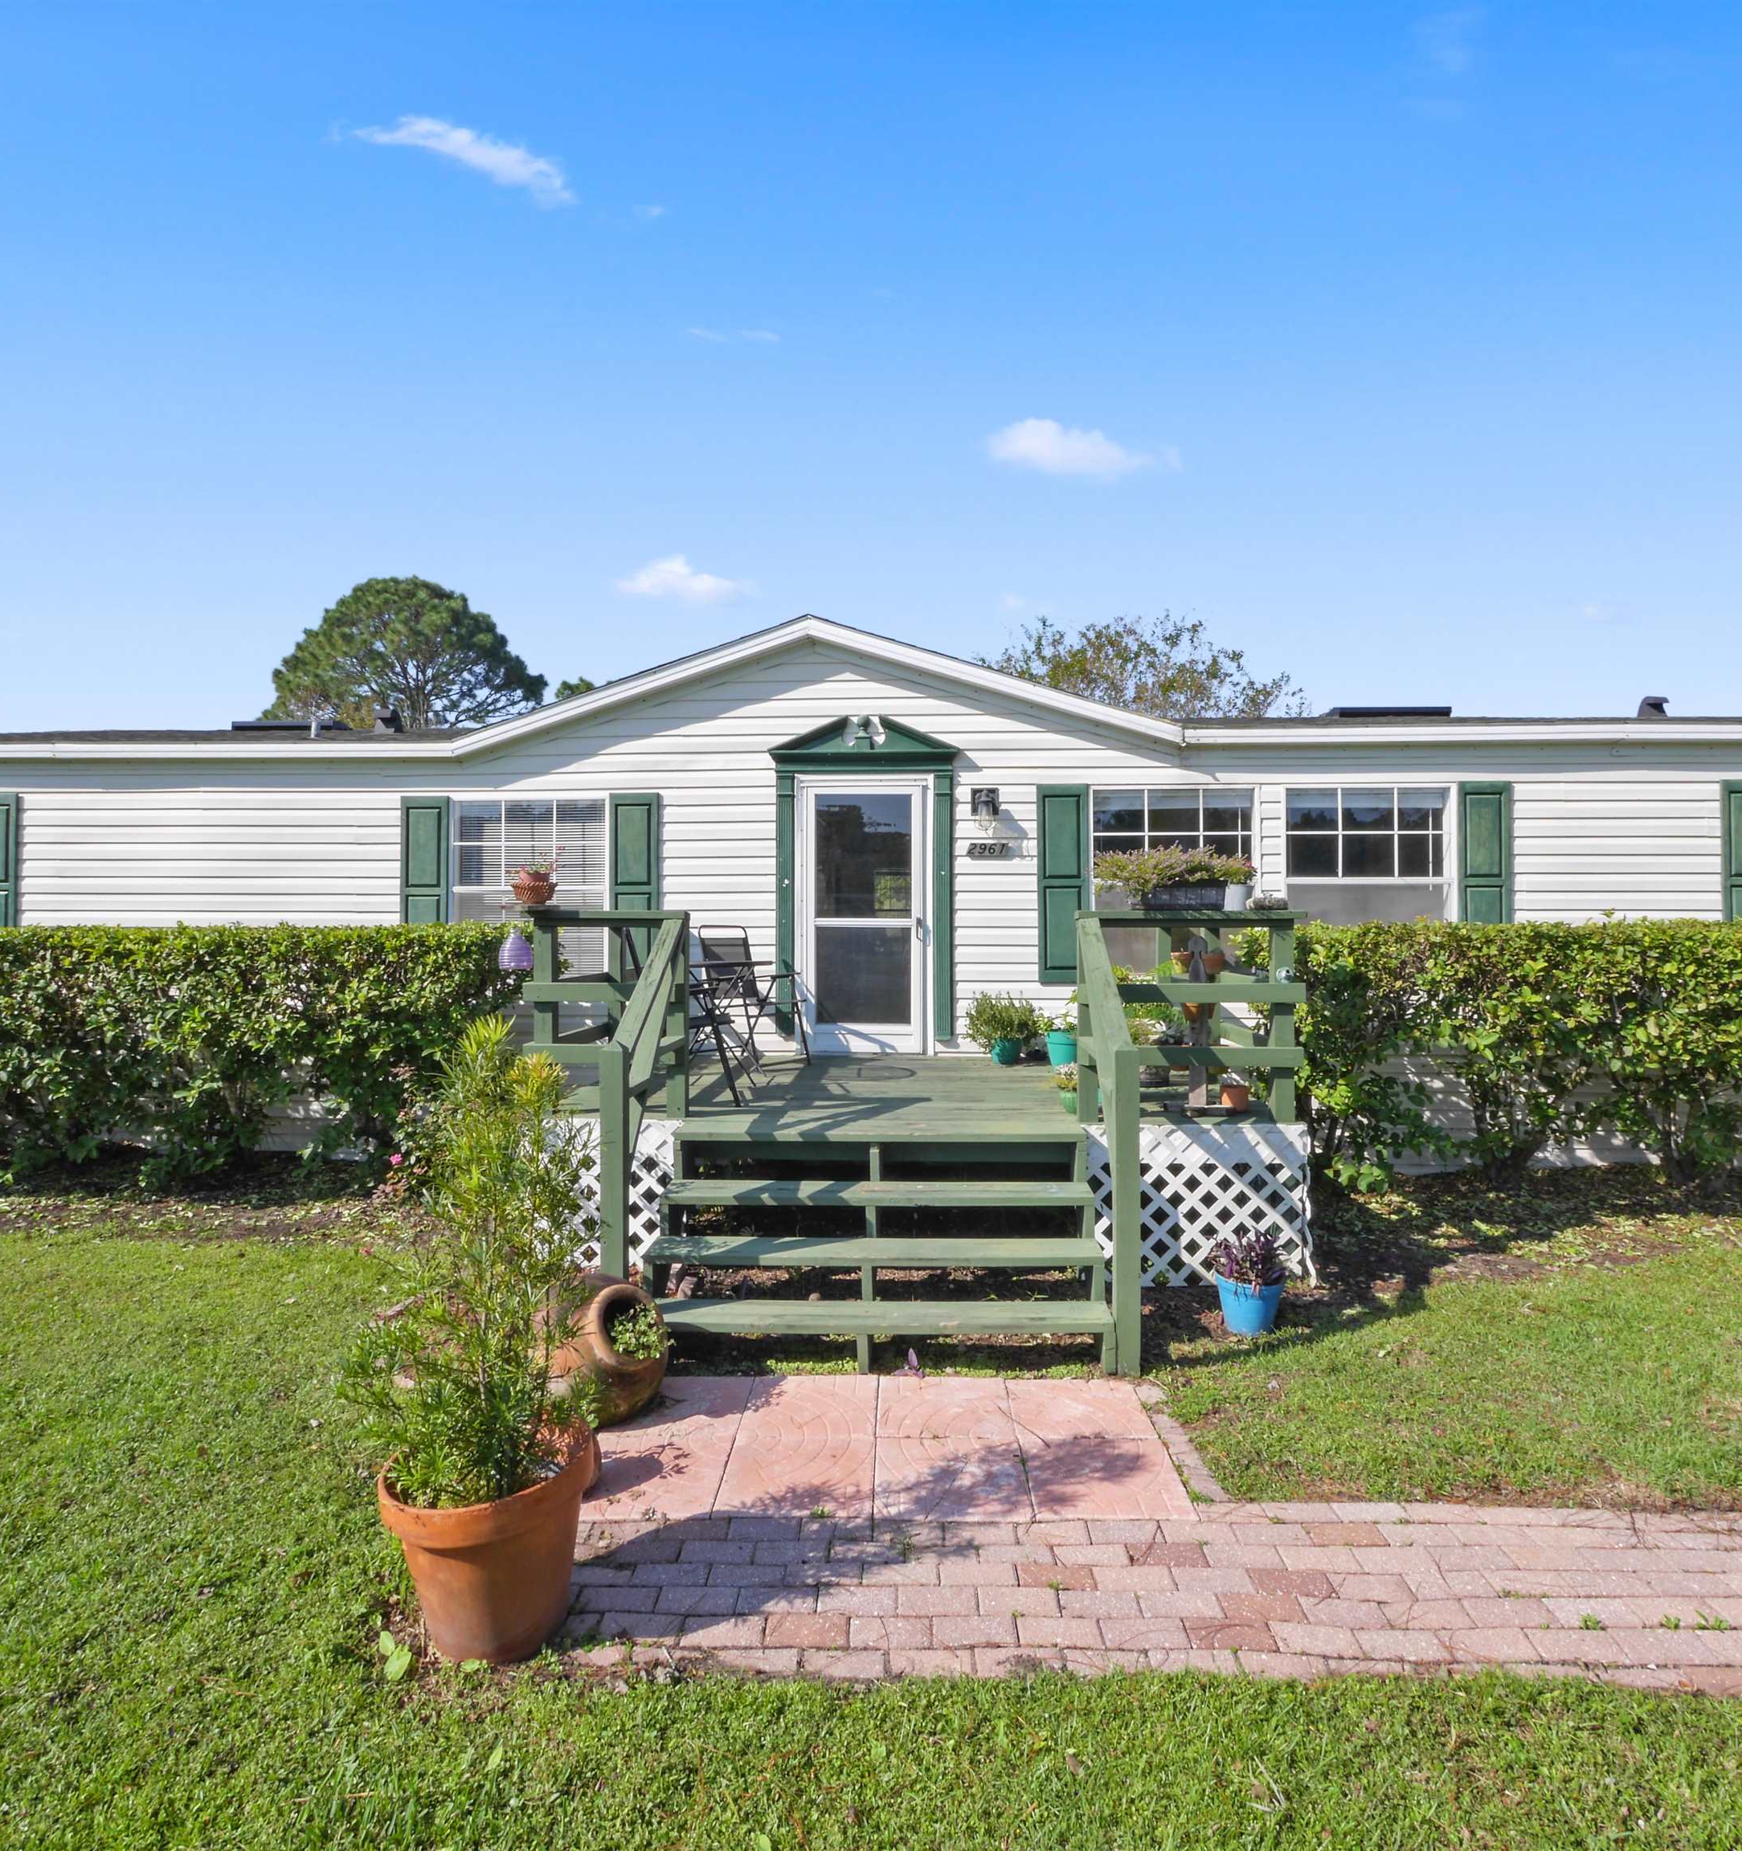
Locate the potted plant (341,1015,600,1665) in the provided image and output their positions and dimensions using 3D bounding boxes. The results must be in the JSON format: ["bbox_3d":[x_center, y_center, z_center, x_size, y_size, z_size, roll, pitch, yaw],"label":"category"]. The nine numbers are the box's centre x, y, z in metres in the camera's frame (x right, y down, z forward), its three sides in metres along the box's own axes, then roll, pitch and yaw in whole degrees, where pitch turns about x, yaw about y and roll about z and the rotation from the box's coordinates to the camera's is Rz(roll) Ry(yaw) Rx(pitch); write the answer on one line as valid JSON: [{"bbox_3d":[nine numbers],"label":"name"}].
[{"bbox_3d":[-0.950,0.945,2.370,0.600,1.460,0.570,0,-1,0],"label":"potted plant"}]

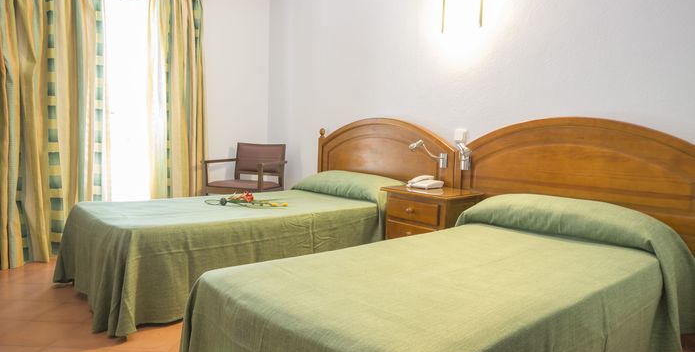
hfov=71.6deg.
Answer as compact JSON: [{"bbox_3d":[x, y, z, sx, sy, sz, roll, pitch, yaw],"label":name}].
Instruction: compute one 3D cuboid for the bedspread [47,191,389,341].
[{"bbox_3d":[-0.662,0.411,3.187,2.033,0.474,1.040,-2,6,-43],"label":"bedspread"}]

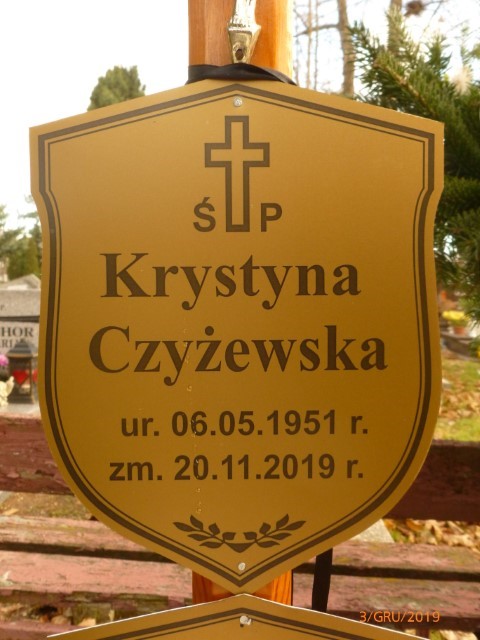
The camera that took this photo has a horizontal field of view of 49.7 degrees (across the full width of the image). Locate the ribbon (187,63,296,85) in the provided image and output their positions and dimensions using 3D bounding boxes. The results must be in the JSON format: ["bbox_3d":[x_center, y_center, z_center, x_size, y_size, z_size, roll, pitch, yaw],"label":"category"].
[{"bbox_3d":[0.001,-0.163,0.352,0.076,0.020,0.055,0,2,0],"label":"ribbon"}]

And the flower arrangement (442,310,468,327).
[{"bbox_3d":[2.410,-0.010,5.800,0.300,0.200,0.280,0,2,0],"label":"flower arrangement"}]

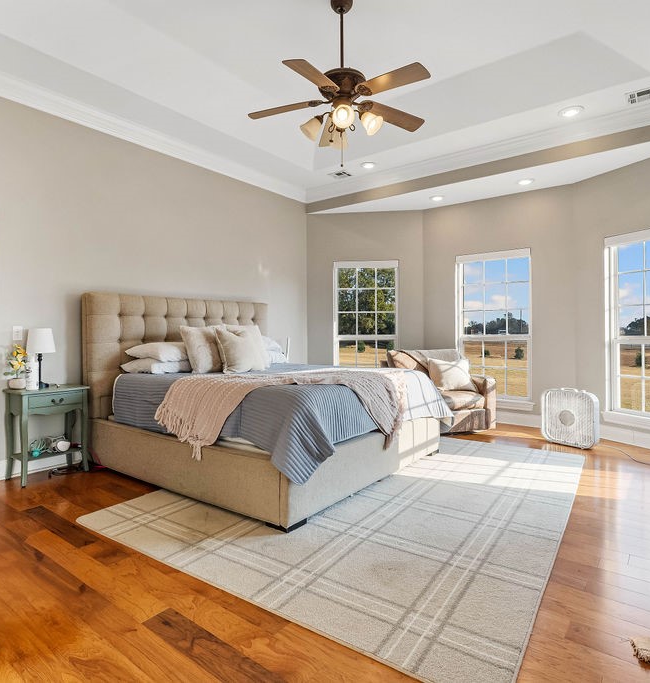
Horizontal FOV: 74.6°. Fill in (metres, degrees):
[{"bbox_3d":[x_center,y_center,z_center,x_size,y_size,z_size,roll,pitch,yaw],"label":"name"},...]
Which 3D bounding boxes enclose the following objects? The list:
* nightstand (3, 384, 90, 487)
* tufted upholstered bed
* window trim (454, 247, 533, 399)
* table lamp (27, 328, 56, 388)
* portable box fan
[{"bbox_3d":[-2.151,0.711,3.318,0.350,0.660,0.490,1,1,40],"label":"nightstand"},{"bbox_3d":[-0.500,0.301,3.797,2.310,1.455,2.090,1,1,38],"label":"tufted upholstered bed"},{"bbox_3d":[2.046,-0.212,5.223,0.885,1.745,0.120,0,1,34],"label":"window trim"},{"bbox_3d":[-2.197,0.139,3.318,0.187,0.483,0.187,1,1,40],"label":"table lamp"},{"bbox_3d":[2.405,0.744,4.231,0.115,0.535,0.520,-1,1,-31],"label":"portable box fan"}]

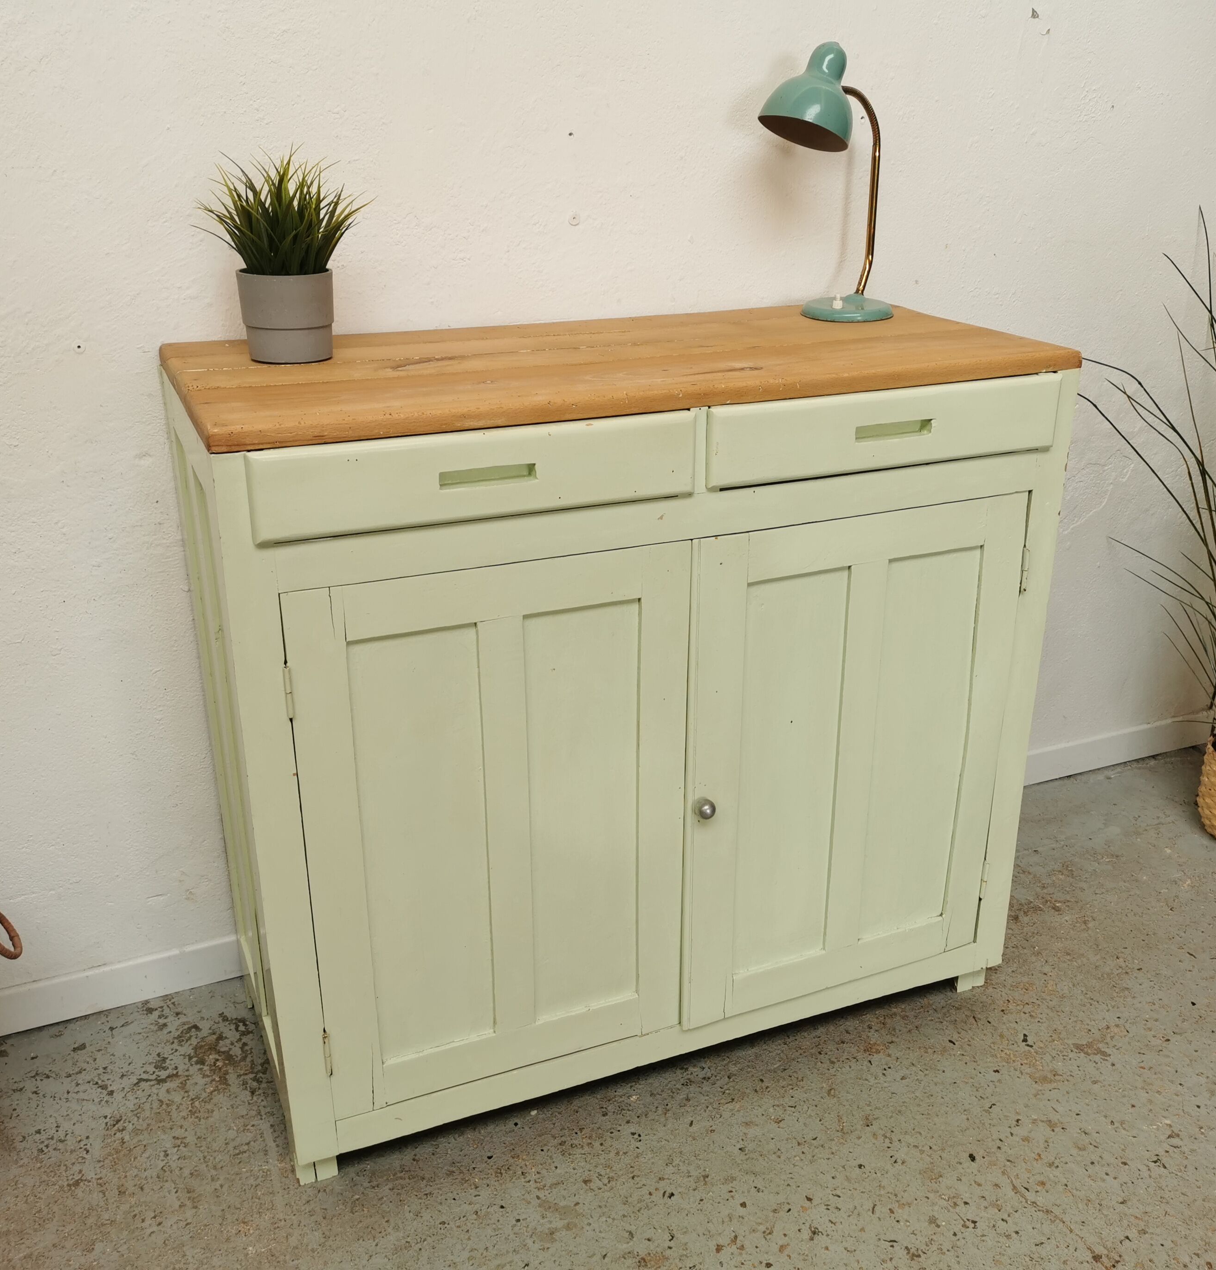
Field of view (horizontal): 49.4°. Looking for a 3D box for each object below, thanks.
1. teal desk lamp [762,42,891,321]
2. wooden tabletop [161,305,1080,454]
[{"bbox_3d":[0.286,-0.576,1.694,0.125,0.337,0.238,20,30,40],"label":"teal desk lamp"},{"bbox_3d":[0.018,-0.327,1.569,1.010,0.025,0.419,-9,24,-21],"label":"wooden tabletop"}]

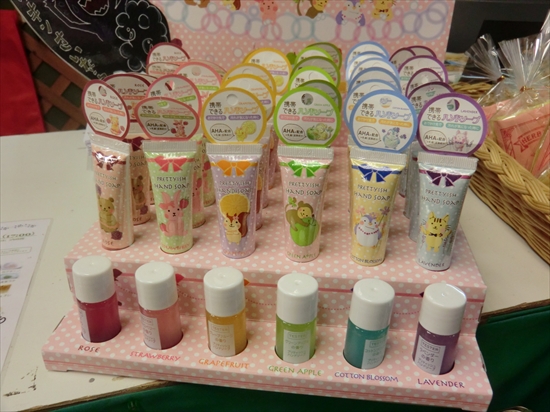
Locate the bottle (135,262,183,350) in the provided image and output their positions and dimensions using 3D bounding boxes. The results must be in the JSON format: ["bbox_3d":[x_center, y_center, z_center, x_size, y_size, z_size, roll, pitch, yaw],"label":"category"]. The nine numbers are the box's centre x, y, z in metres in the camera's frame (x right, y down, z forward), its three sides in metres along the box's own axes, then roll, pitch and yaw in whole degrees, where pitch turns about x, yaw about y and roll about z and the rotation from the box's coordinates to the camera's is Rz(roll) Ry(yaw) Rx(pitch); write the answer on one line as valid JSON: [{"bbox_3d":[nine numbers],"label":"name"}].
[{"bbox_3d":[-0.077,0.070,0.313,0.026,0.059,0.026,0,27,0],"label":"bottle"}]

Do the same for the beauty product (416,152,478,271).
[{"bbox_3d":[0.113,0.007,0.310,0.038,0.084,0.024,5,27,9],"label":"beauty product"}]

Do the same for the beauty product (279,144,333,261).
[{"bbox_3d":[0.021,-0.001,0.333,0.039,0.084,0.025,1,23,1],"label":"beauty product"}]

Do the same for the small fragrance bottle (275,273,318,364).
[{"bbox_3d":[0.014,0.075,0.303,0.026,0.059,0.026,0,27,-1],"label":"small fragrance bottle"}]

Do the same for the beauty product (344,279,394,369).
[{"bbox_3d":[0.061,0.080,0.308,0.027,0.061,0.027,0,29,0],"label":"beauty product"}]

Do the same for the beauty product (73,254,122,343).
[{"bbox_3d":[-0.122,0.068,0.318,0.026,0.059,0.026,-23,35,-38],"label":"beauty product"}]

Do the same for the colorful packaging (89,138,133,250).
[{"bbox_3d":[-0.121,-0.009,0.347,0.039,0.084,0.025,15,25,26],"label":"colorful packaging"}]

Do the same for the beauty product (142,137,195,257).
[{"bbox_3d":[-0.073,-0.004,0.330,0.038,0.084,0.024,2,27,4],"label":"beauty product"}]

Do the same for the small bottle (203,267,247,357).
[{"bbox_3d":[-0.033,0.075,0.317,0.027,0.061,0.027,0,29,0],"label":"small bottle"}]

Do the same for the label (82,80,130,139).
[{"bbox_3d":[-0.118,-0.067,0.321,0.044,0.040,0.004,15,32,25],"label":"label"}]

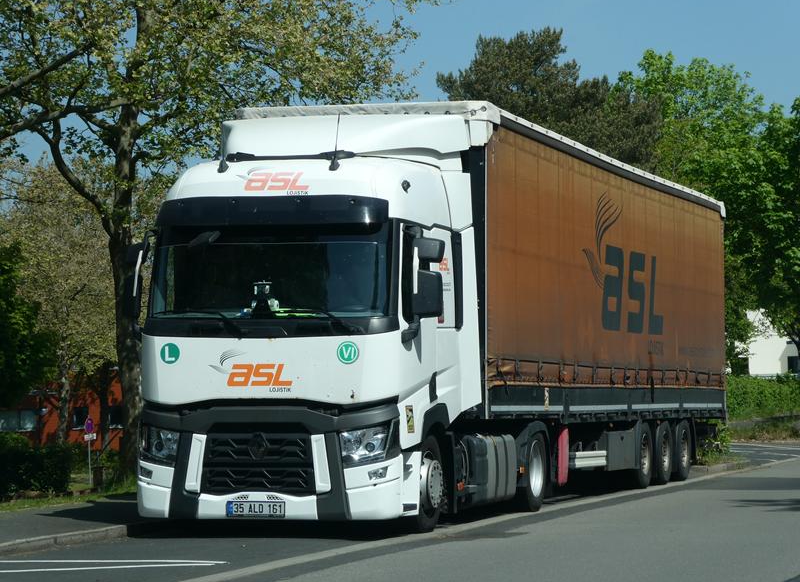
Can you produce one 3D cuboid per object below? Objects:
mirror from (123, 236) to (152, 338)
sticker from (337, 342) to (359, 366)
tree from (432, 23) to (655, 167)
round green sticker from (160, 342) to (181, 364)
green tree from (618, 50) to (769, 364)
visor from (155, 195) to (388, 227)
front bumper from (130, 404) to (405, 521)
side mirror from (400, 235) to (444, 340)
[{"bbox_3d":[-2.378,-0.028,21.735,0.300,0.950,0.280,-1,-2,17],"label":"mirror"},{"bbox_3d":[-0.441,0.522,20.649,0.200,0.200,0.012,-1,-2,17],"label":"sticker"},{"bbox_3d":[3.418,-1.324,56.000,5.400,9.400,5.200,0,-2,0],"label":"tree"},{"bbox_3d":[-1.975,0.529,21.104,0.185,0.185,0.012,-1,-2,17],"label":"round green sticker"},{"bbox_3d":[7.504,-1.312,62.000,5.200,9.600,5.200,0,-2,0],"label":"green tree"},{"bbox_3d":[-1.142,-0.666,21.141,2.220,0.330,0.420,-1,-2,17],"label":"visor"},{"bbox_3d":[-1.156,1.451,21.014,2.520,0.990,0.550,-1,-2,17],"label":"front bumper"},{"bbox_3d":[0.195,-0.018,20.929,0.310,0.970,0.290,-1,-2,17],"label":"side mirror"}]

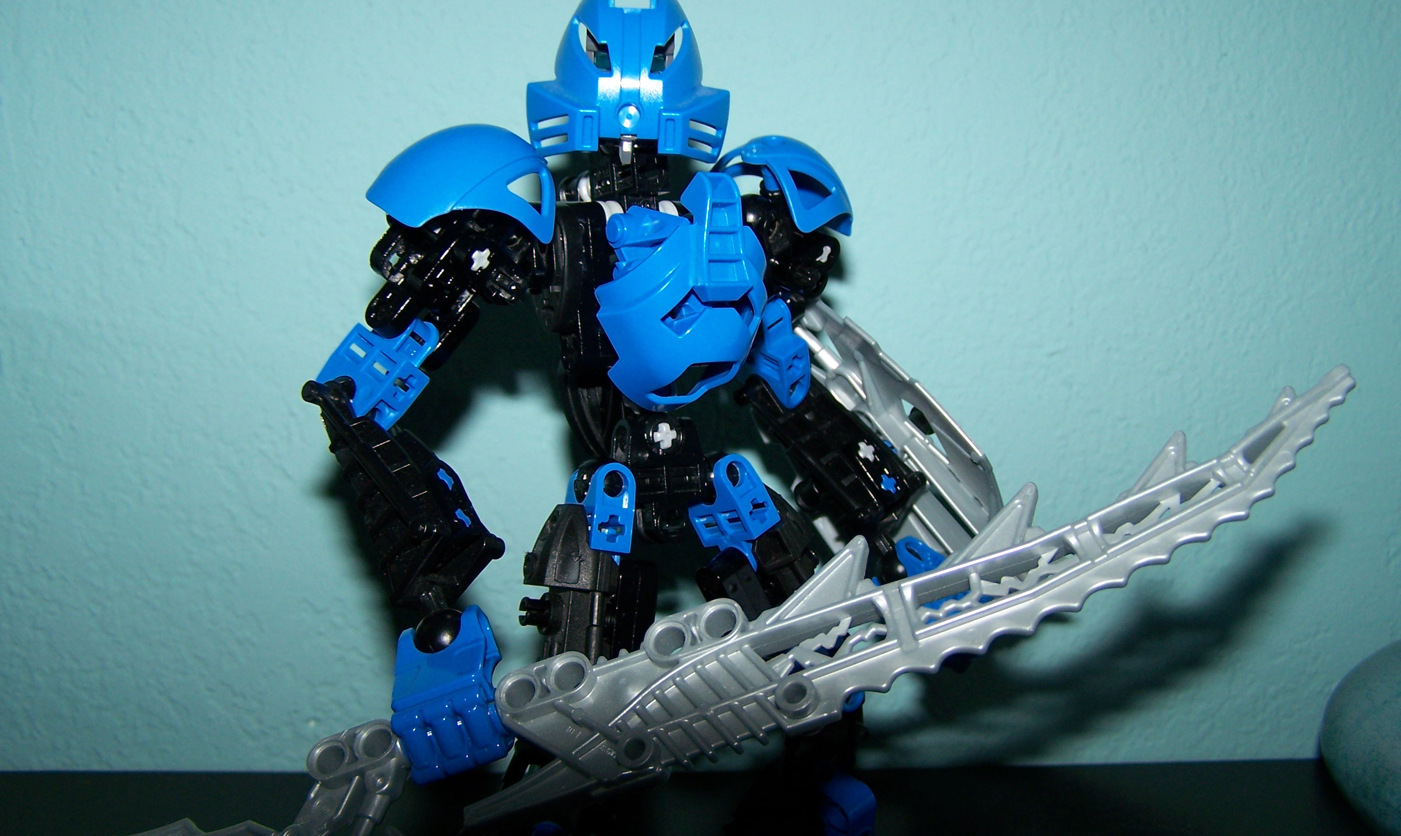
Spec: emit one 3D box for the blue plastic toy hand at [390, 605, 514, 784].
[{"bbox_3d":[-0.039,0.044,0.244,0.015,0.024,0.015,-18,-39,5],"label":"blue plastic toy hand"}]

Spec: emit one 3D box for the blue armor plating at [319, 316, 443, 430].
[{"bbox_3d":[-0.058,-0.009,0.282,0.014,0.022,0.016,33,8,-43],"label":"blue armor plating"}]

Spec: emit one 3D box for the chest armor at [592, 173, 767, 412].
[{"bbox_3d":[-0.003,-0.021,0.256,0.029,0.037,0.022,0,13,-29],"label":"chest armor"}]

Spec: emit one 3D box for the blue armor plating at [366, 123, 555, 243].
[{"bbox_3d":[-0.042,-0.041,0.268,0.030,0.020,0.024,4,10,20],"label":"blue armor plating"}]

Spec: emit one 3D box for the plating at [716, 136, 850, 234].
[{"bbox_3d":[0.016,-0.043,0.285,0.024,0.018,0.025,-4,11,-23],"label":"plating"}]

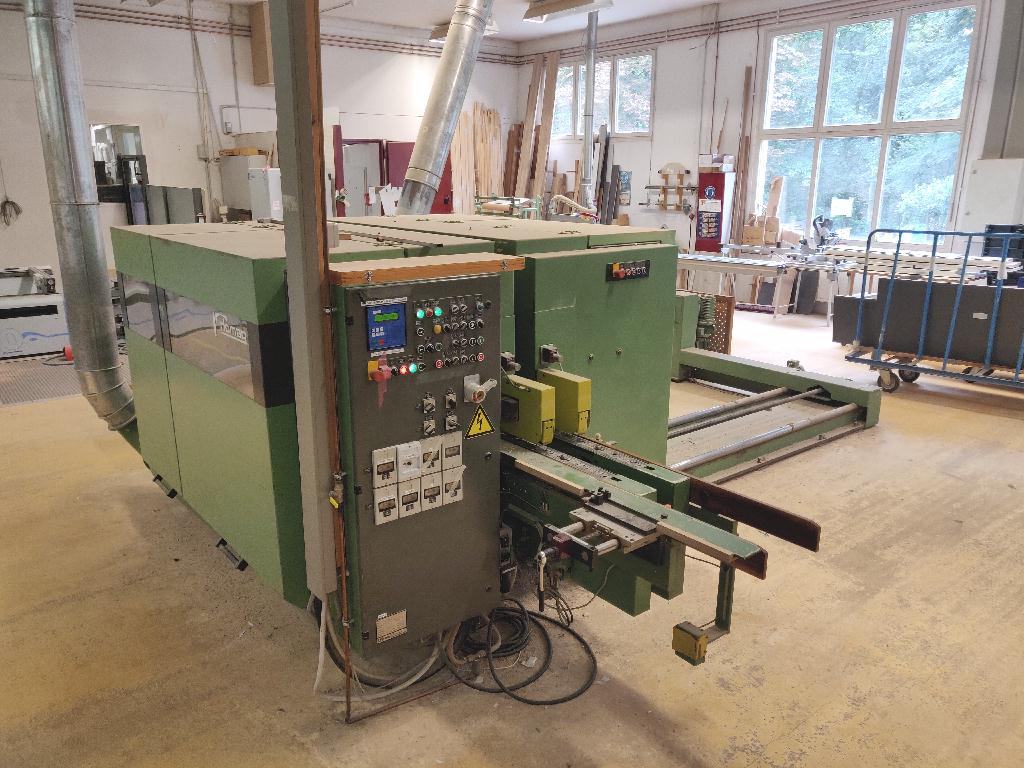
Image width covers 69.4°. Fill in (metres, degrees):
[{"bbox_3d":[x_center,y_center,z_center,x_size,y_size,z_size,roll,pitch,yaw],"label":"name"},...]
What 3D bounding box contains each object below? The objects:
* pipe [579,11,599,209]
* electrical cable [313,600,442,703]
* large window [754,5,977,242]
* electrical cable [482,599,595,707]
[{"bbox_3d":[1.250,-4.374,11.787,0.140,3.080,0.140,-14,20,-43],"label":"pipe"},{"bbox_3d":[-0.447,0.898,2.707,0.570,0.380,0.270,-11,19,-37],"label":"electrical cable"},{"bbox_3d":[4.727,-3.504,10.343,0.150,2.920,2.850,-14,20,-43],"label":"large window"},{"bbox_3d":[0.093,0.993,2.864,0.392,0.110,0.629,-3,15,-12],"label":"electrical cable"}]

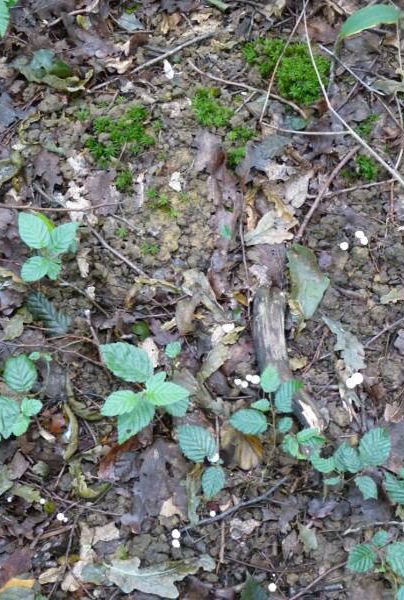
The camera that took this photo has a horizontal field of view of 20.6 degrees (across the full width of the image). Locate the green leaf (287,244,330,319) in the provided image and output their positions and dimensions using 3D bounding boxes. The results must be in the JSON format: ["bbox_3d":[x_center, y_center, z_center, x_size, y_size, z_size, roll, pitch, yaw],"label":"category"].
[{"bbox_3d":[0.126,-0.022,1.296,0.050,0.018,0.104,-4,57,-3],"label":"green leaf"}]

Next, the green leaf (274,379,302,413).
[{"bbox_3d":[0.085,0.094,1.088,0.024,0.012,0.040,23,60,14],"label":"green leaf"}]

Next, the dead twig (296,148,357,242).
[{"bbox_3d":[0.148,-0.125,1.298,0.009,0.012,0.146,29,67,13],"label":"dead twig"}]

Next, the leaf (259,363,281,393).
[{"bbox_3d":[0.065,0.074,1.065,0.021,0.012,0.032,1,57,1],"label":"leaf"}]

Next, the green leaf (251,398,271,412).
[{"bbox_3d":[0.057,0.102,1.077,0.019,0.012,0.015,-3,57,-2],"label":"green leaf"}]

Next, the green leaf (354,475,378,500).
[{"bbox_3d":[0.165,0.188,1.114,0.019,0.010,0.030,-31,68,-14],"label":"green leaf"}]

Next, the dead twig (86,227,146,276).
[{"bbox_3d":[-0.097,-0.055,1.268,0.095,0.008,0.007,40,70,17],"label":"dead twig"}]

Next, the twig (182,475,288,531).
[{"bbox_3d":[0.037,0.213,1.147,0.126,0.012,0.015,-24,60,-15],"label":"twig"}]

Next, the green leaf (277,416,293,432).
[{"bbox_3d":[0.092,0.139,1.239,0.022,0.006,0.015,-40,70,-18],"label":"green leaf"}]

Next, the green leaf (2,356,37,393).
[{"bbox_3d":[-0.189,0.077,1.157,0.035,0.012,0.041,-8,64,-4],"label":"green leaf"}]

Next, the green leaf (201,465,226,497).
[{"bbox_3d":[0.012,0.183,1.127,0.023,0.010,0.033,10,64,5],"label":"green leaf"}]

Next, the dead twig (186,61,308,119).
[{"bbox_3d":[0.060,-0.281,1.468,0.185,0.014,0.022,29,62,18],"label":"dead twig"}]

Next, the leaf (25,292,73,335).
[{"bbox_3d":[-0.170,0.014,1.227,0.029,0.010,0.069,-40,70,-17],"label":"leaf"}]

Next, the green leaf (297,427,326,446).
[{"bbox_3d":[0.107,0.134,1.082,0.029,0.013,0.019,9,58,6],"label":"green leaf"}]

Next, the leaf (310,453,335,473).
[{"bbox_3d":[0.123,0.166,1.145,0.025,0.010,0.017,22,60,14],"label":"leaf"}]

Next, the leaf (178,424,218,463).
[{"bbox_3d":[-0.004,0.159,1.230,0.035,0.012,0.052,-40,70,-18],"label":"leaf"}]

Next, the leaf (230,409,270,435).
[{"bbox_3d":[0.052,0.134,1.220,0.042,0.011,0.029,10,64,5],"label":"leaf"}]

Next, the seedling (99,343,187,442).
[{"bbox_3d":[-0.057,0.093,1.112,0.090,0.055,0.092,0,53,0],"label":"seedling"}]

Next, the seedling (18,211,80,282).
[{"bbox_3d":[-0.166,-0.058,1.205,0.067,0.045,0.071,0,53,0],"label":"seedling"}]

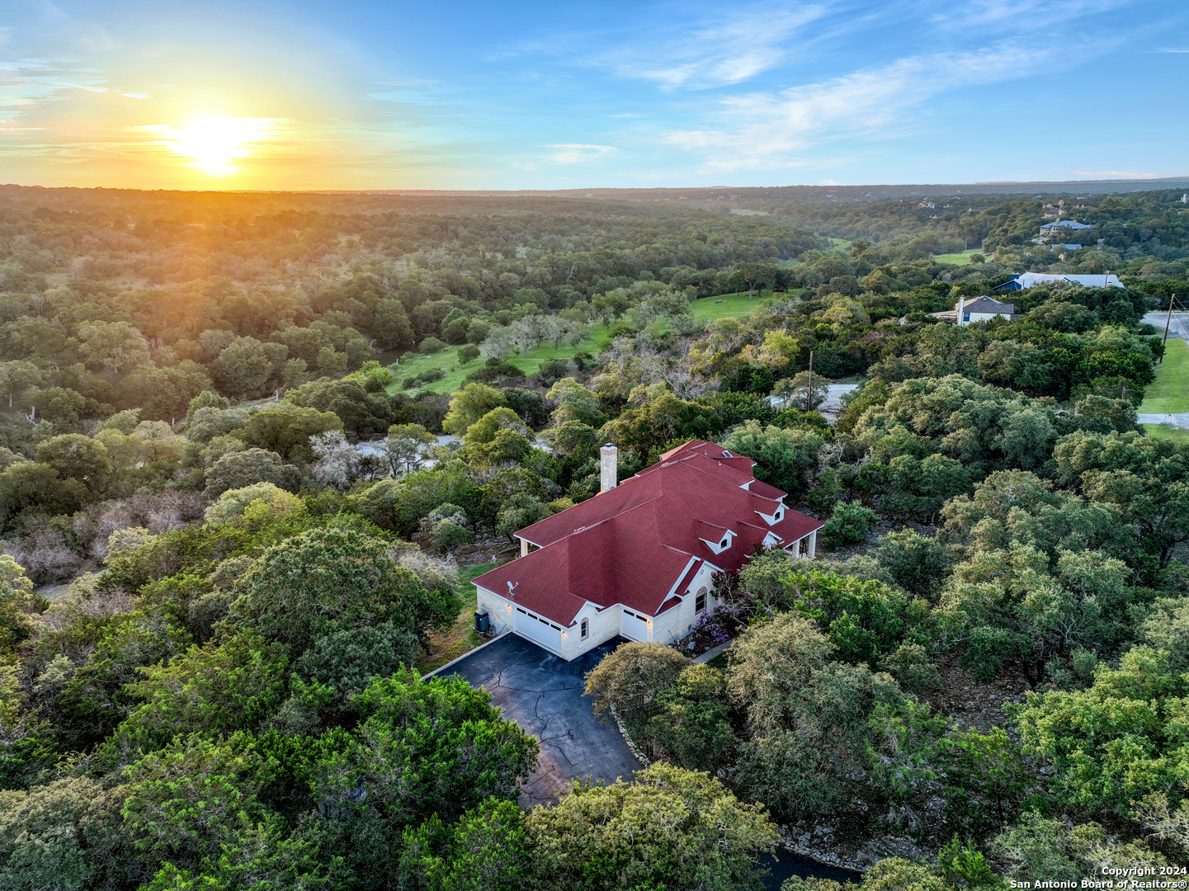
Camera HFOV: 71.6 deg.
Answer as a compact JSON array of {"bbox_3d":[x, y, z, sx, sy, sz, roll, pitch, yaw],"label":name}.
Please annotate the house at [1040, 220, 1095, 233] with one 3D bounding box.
[{"bbox_3d":[311.750,-143.920,545.000,32.000,9.000,19.000,8,19,24],"label":"house"}]

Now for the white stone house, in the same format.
[{"bbox_3d":[6.430,5.450,78.240,24.270,9.600,41.430,16,23,41],"label":"white stone house"}]

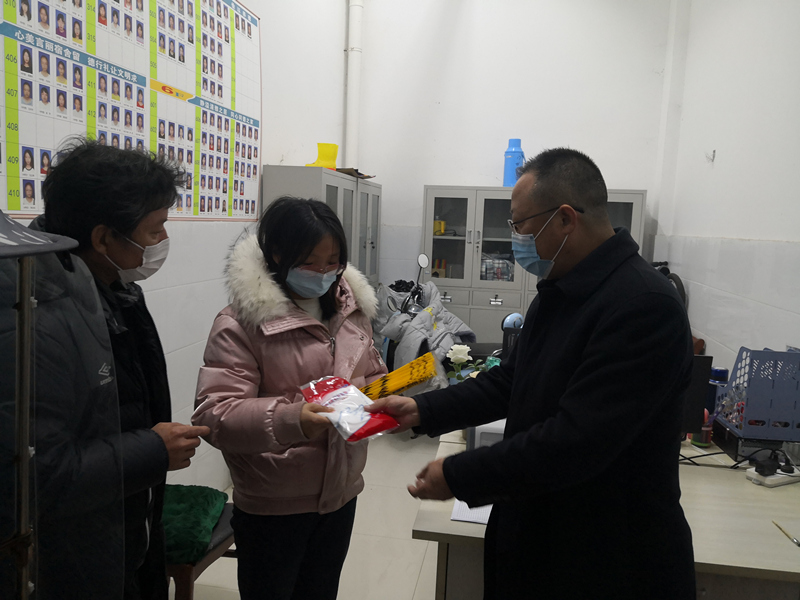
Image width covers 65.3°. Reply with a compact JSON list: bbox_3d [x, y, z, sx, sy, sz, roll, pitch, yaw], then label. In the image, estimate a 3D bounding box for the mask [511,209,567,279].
[{"bbox_3d":[0.283,-0.107,1.250,0.120,0.125,0.140,-11,3,16],"label":"mask"}]

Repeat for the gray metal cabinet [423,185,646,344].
[{"bbox_3d":[1.094,-0.038,5.413,1.786,1.820,0.390,3,7,11],"label":"gray metal cabinet"}]

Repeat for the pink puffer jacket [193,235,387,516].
[{"bbox_3d":[-0.254,0.158,1.460,0.470,0.620,0.360,-3,8,-33],"label":"pink puffer jacket"}]

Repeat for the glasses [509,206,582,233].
[{"bbox_3d":[0.298,-0.168,1.270,0.147,0.045,0.140,-14,2,16],"label":"glasses"}]

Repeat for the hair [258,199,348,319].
[{"bbox_3d":[-0.227,-0.101,1.450,0.195,0.275,0.210,-3,20,-35],"label":"hair"}]

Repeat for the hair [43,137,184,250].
[{"bbox_3d":[-0.507,-0.186,1.100,0.230,0.200,0.190,7,4,-26],"label":"hair"}]

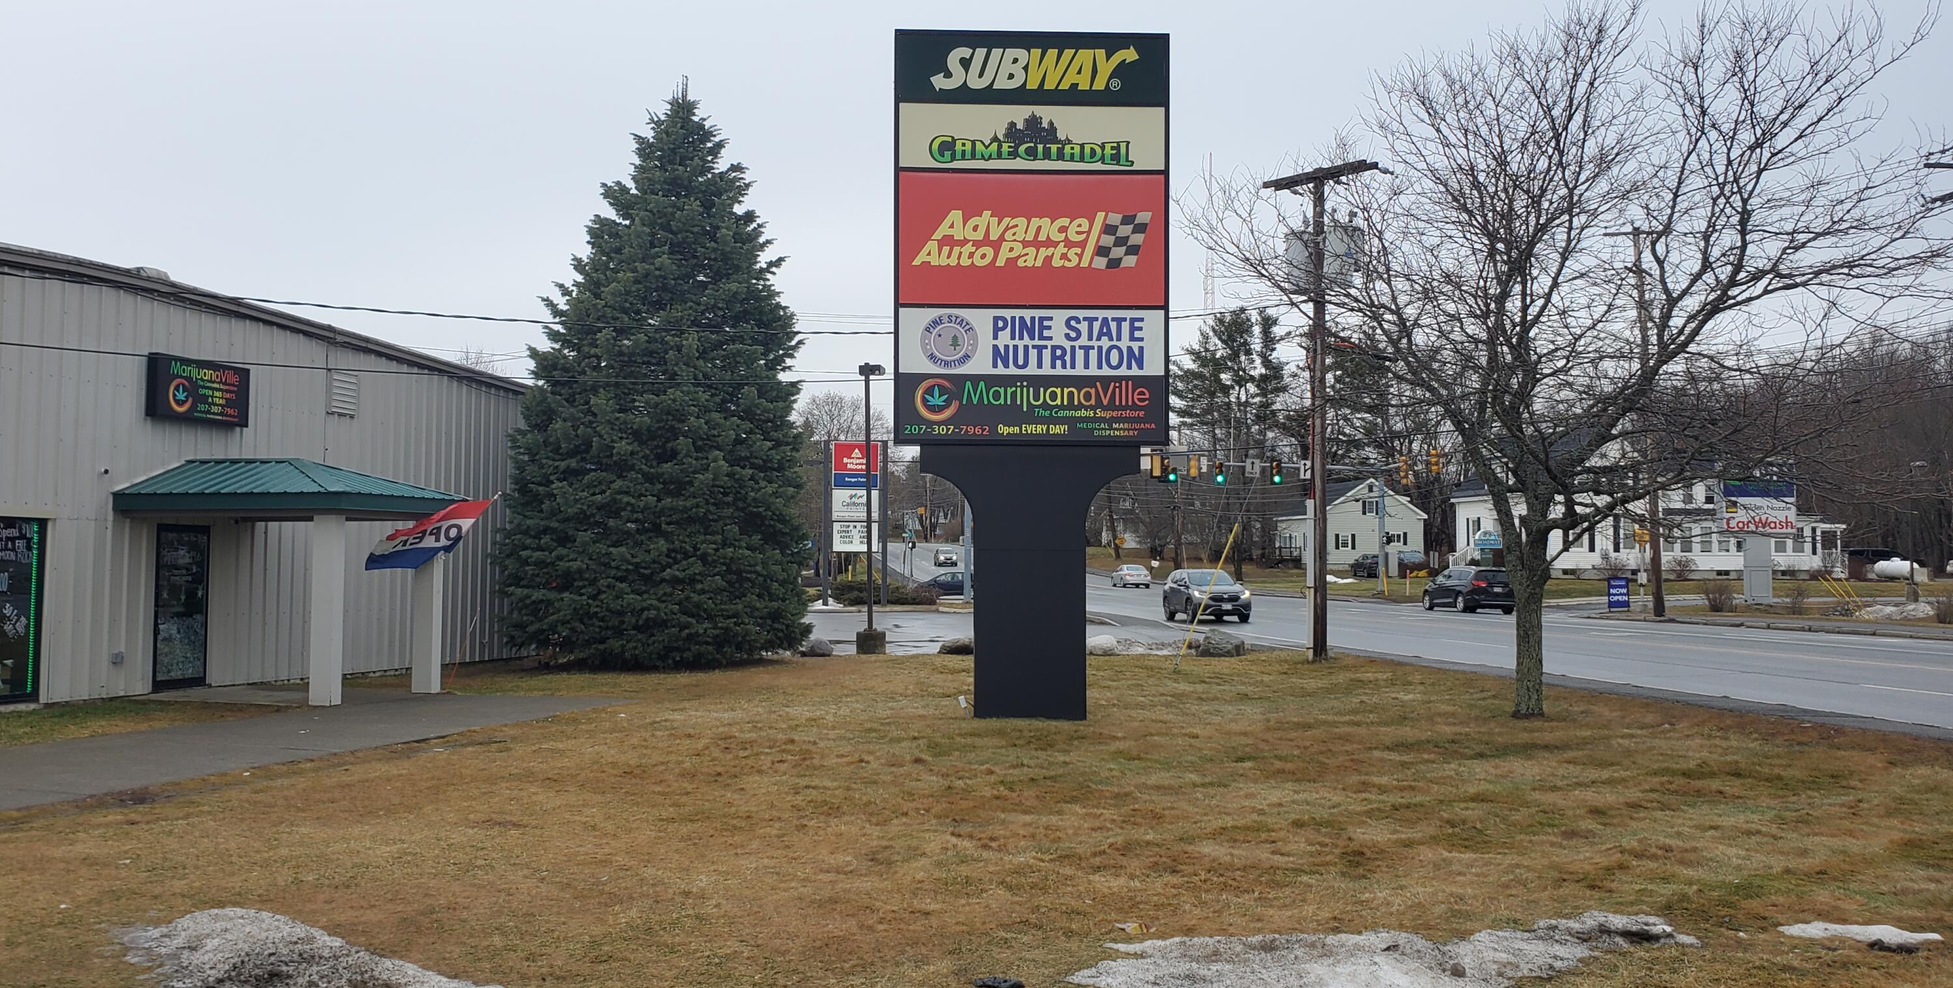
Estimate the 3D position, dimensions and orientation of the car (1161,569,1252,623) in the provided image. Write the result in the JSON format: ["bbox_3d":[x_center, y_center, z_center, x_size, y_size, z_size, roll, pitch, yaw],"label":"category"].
[{"bbox_3d":[7.411,3.259,47.393,1.880,1.680,4.600,0,-3,-4],"label":"car"}]

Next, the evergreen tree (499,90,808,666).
[{"bbox_3d":[-5.896,-2.195,26.960,5.600,10.400,5.500,0,-3,0],"label":"evergreen tree"}]

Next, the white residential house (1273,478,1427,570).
[{"bbox_3d":[27.803,2.327,110.037,8.400,6.700,10.500,0,-3,-3],"label":"white residential house"}]

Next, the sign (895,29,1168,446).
[{"bbox_3d":[0.609,-2.817,16.428,3.050,4.600,0.500,0,-3,-3],"label":"sign"}]

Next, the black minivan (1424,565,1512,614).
[{"bbox_3d":[19.150,3.712,56.882,2.000,1.770,5.100,0,-3,-4],"label":"black minivan"}]

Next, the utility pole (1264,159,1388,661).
[{"bbox_3d":[6.483,-1.576,27.427,2.350,9.328,1.100,-3,-4,45],"label":"utility pole"}]

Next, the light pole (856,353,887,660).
[{"bbox_3d":[-2.189,0.271,30.531,0.580,6.100,0.580,0,-3,0],"label":"light pole"}]

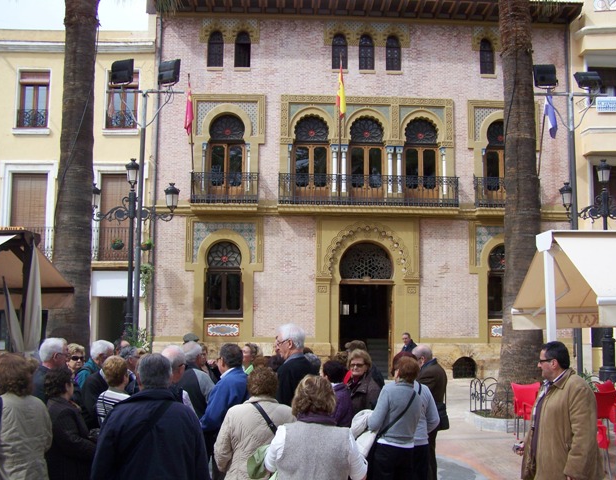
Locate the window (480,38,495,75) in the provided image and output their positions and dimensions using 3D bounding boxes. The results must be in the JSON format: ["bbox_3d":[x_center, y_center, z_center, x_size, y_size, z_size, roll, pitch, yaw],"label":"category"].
[{"bbox_3d":[6.201,-6.331,24.239,0.509,1.289,0.200,1,-7,-3],"label":"window"}]

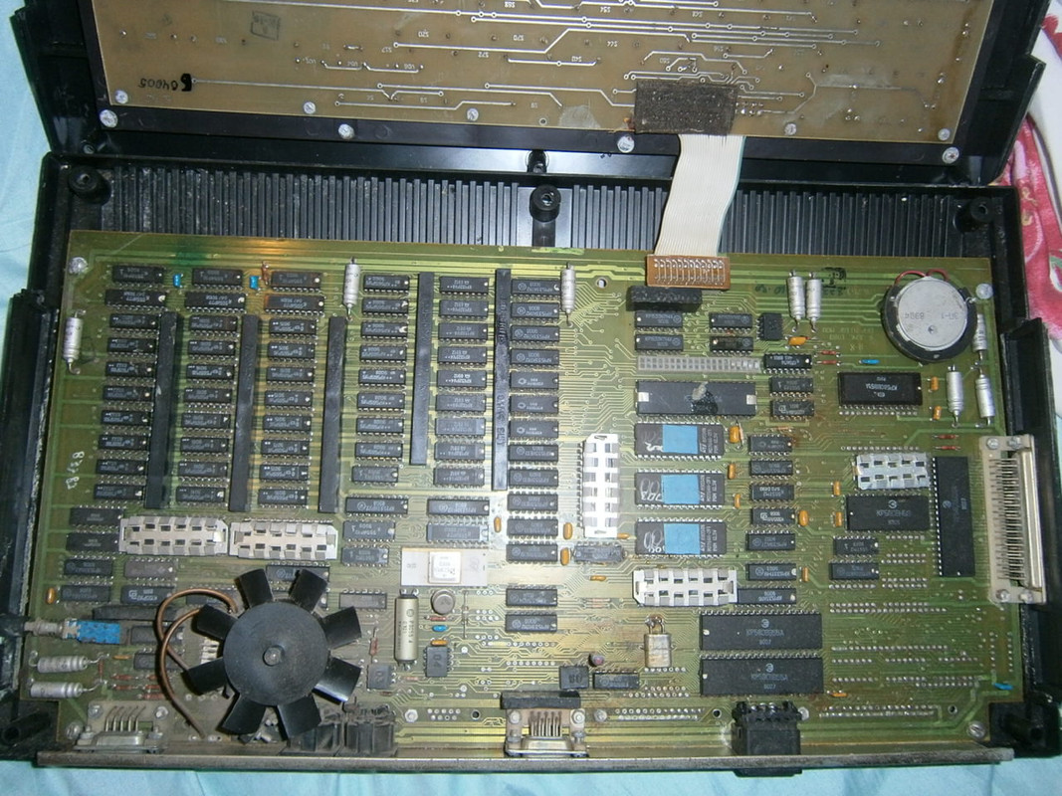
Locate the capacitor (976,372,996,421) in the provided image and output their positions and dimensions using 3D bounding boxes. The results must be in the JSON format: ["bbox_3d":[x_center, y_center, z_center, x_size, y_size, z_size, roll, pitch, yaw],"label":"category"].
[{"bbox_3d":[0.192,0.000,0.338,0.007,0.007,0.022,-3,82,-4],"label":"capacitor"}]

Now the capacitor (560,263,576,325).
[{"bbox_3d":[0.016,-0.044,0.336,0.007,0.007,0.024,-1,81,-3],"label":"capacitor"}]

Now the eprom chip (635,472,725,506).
[{"bbox_3d":[0.061,0.037,0.328,0.037,0.005,0.015,1,83,-3],"label":"eprom chip"}]

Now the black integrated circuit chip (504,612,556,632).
[{"bbox_3d":[0.000,0.089,0.315,0.021,0.004,0.007,1,81,-3],"label":"black integrated circuit chip"}]

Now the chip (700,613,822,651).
[{"bbox_3d":[0.094,0.095,0.324,0.051,0.005,0.014,1,82,-3],"label":"chip"}]

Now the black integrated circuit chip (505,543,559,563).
[{"bbox_3d":[0.001,0.062,0.320,0.021,0.004,0.007,1,81,-3],"label":"black integrated circuit chip"}]

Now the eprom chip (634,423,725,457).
[{"bbox_3d":[0.061,0.018,0.333,0.037,0.005,0.015,1,82,-3],"label":"eprom chip"}]

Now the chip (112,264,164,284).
[{"bbox_3d":[-0.162,-0.052,0.329,0.020,0.004,0.007,1,83,-3],"label":"chip"}]

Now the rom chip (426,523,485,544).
[{"bbox_3d":[-0.030,0.055,0.322,0.025,0.004,0.008,1,83,-3],"label":"rom chip"}]

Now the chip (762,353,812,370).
[{"bbox_3d":[0.109,-0.015,0.341,0.020,0.004,0.008,1,82,-3],"label":"chip"}]

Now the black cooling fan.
[{"bbox_3d":[-0.095,0.095,0.297,0.063,0.019,0.062,1,83,-3],"label":"black cooling fan"}]

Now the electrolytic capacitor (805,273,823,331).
[{"bbox_3d":[0.121,-0.041,0.340,0.006,0.006,0.025,3,82,-2],"label":"electrolytic capacitor"}]

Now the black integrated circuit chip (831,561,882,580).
[{"bbox_3d":[0.133,0.071,0.327,0.020,0.004,0.007,1,83,-3],"label":"black integrated circuit chip"}]

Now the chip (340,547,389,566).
[{"bbox_3d":[-0.065,0.063,0.318,0.019,0.004,0.007,1,81,-3],"label":"chip"}]

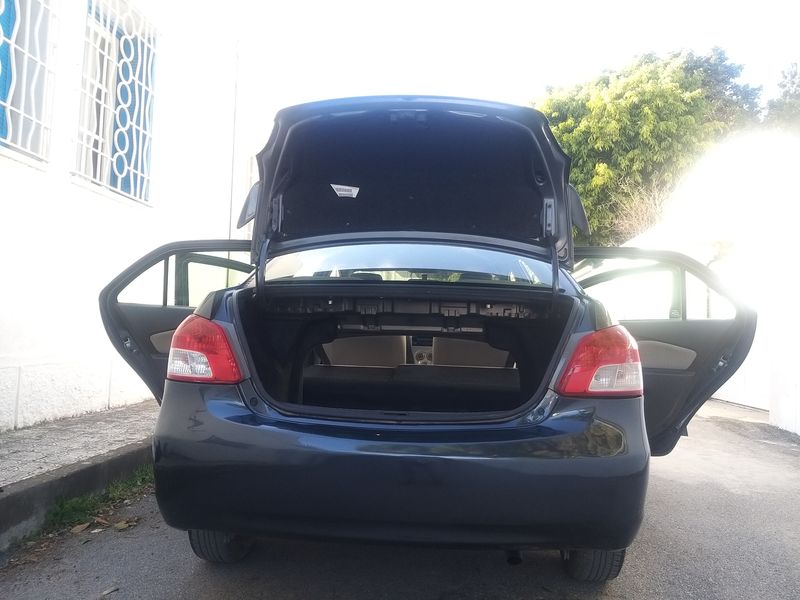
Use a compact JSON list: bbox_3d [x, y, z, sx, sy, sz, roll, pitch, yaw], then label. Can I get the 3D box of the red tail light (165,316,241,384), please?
[{"bbox_3d":[-0.598,0.149,1.990,0.290,0.220,0.270,1,-3,4],"label":"red tail light"}]

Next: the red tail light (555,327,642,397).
[{"bbox_3d":[0.594,0.180,1.911,0.290,0.220,0.270,1,-3,4],"label":"red tail light"}]

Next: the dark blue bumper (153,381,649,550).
[{"bbox_3d":[-0.011,0.493,1.917,1.650,0.460,0.500,1,-3,4],"label":"dark blue bumper"}]

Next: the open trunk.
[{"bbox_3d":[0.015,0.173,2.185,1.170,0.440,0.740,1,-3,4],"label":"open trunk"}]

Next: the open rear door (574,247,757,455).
[{"bbox_3d":[1.291,0.295,3.264,1.050,1.090,0.200,0,-4,32],"label":"open rear door"}]

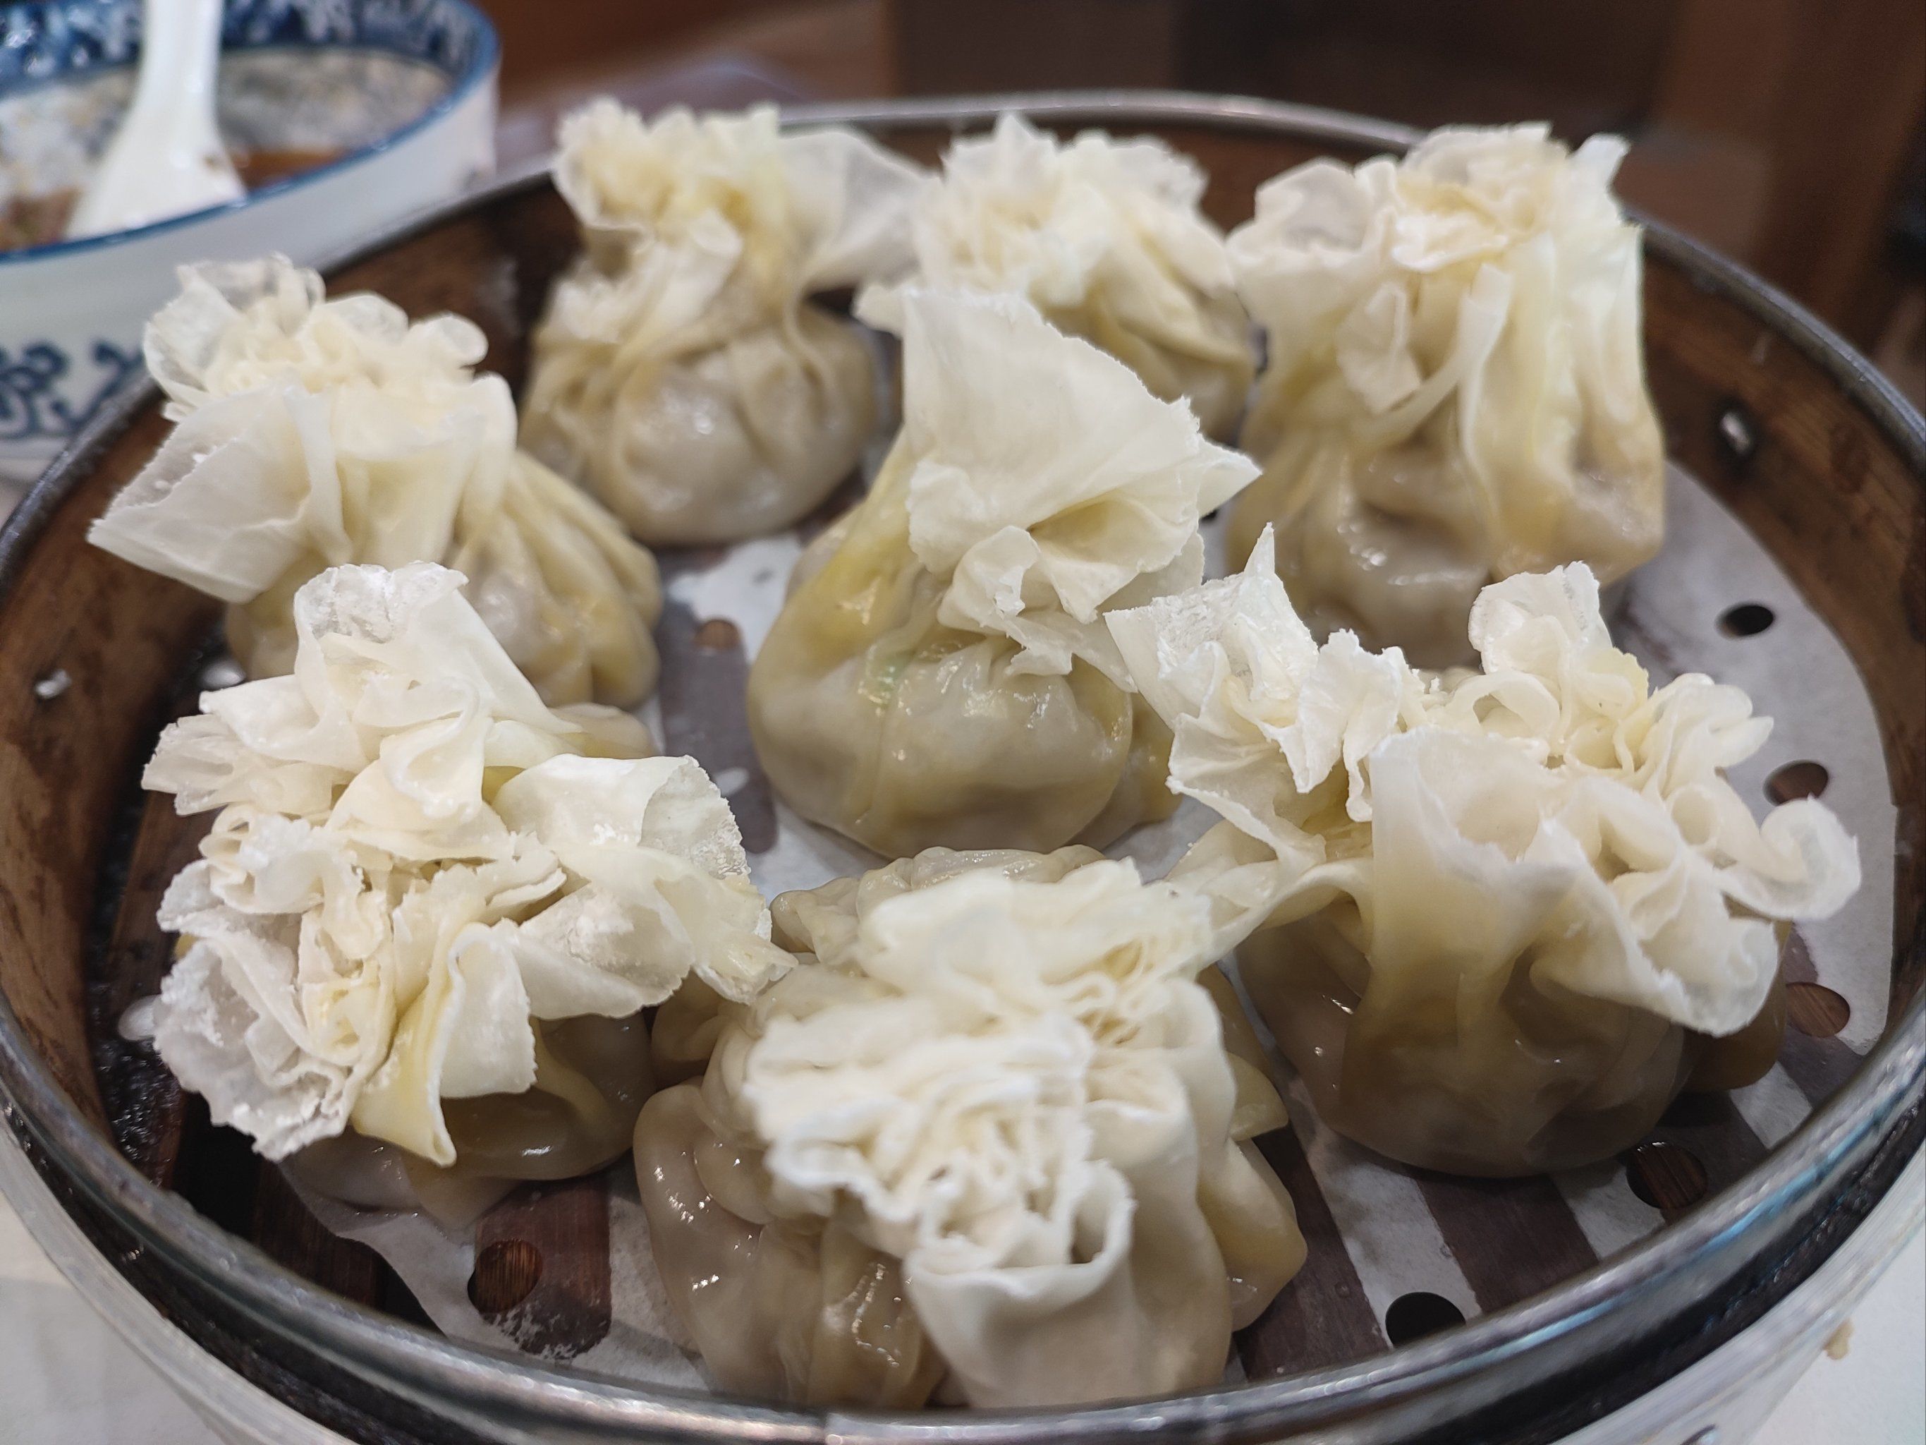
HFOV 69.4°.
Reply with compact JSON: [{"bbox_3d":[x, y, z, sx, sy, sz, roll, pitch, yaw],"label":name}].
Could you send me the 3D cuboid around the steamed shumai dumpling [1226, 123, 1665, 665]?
[{"bbox_3d":[0.065,-0.043,0.187,0.054,0.058,0.052,-2,43,0],"label":"steamed shumai dumpling"}]

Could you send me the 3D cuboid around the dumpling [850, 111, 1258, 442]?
[{"bbox_3d":[0.016,-0.072,0.227,0.058,0.049,0.048,-2,43,0],"label":"dumpling"}]

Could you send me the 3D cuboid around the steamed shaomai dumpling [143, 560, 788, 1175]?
[{"bbox_3d":[-0.045,0.018,0.131,0.055,0.053,0.048,-2,43,0],"label":"steamed shaomai dumpling"}]

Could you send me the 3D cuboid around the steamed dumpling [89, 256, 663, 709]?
[{"bbox_3d":[-0.077,-0.031,0.185,0.057,0.053,0.052,-2,43,0],"label":"steamed dumpling"}]

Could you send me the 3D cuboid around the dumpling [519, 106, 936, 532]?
[{"bbox_3d":[-0.037,-0.062,0.214,0.062,0.055,0.050,-2,43,0],"label":"dumpling"}]

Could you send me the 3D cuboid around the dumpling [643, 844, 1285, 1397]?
[{"bbox_3d":[0.001,0.031,0.119,0.053,0.048,0.048,-2,43,0],"label":"dumpling"}]

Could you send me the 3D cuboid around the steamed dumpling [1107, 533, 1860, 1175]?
[{"bbox_3d":[0.048,0.014,0.132,0.062,0.053,0.050,-2,43,0],"label":"steamed dumpling"}]

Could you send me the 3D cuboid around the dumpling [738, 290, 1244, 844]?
[{"bbox_3d":[0.003,-0.017,0.164,0.057,0.056,0.048,-2,43,0],"label":"dumpling"}]

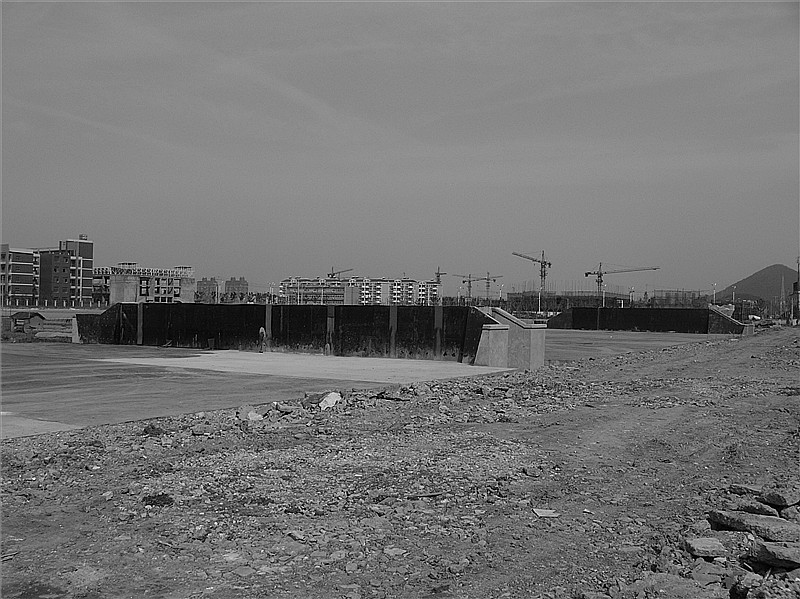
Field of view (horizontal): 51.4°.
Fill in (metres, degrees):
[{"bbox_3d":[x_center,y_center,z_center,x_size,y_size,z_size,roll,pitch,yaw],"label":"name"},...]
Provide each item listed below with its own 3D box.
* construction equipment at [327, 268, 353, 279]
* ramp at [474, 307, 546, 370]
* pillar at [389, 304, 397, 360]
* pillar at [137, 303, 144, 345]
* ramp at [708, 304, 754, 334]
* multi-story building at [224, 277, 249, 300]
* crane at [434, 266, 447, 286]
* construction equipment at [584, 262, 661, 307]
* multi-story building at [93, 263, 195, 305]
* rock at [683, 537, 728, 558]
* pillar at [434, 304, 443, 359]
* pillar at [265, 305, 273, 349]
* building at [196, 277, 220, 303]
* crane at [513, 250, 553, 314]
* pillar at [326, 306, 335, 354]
[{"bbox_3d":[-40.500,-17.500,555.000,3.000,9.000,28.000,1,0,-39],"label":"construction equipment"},{"bbox_3d":[4.914,1.683,37.315,3.440,2.650,1.960,0,-1,33],"label":"ramp"},{"bbox_3d":[-0.411,1.677,42.940,0.370,2.650,0.300,0,-1,33],"label":"pillar"},{"bbox_3d":[-18.700,1.740,60.000,0.400,3.030,0.270,0,0,35],"label":"pillar"},{"bbox_3d":[40.350,2.500,101.400,4.700,3.400,2.500,0,0,41],"label":"ramp"},{"bbox_3d":[-168.044,-7.303,856.577,23.500,30.900,14.000,1,0,-11],"label":"multi-story building"},{"bbox_3d":[28.000,-9.200,570.000,4.500,28.000,34.000,1,0,10],"label":"crane"},{"bbox_3d":[114.500,-6.300,429.000,3.000,26.500,46.000,1,0,-40],"label":"construction equipment"},{"bbox_3d":[-94.000,-4.900,306.000,31.000,17.000,18.000,1,0,-37],"label":"multi-story building"},{"bbox_3d":[2.130,1.720,5.800,0.250,0.090,0.270,1,0,0],"label":"rock"},{"bbox_3d":[1.891,1.688,41.484,0.370,2.650,0.300,0,-1,33],"label":"pillar"},{"bbox_3d":[-7.551,1.646,47.476,0.370,2.650,0.300,0,-1,33],"label":"pillar"},{"bbox_3d":[-197.711,-7.336,856.574,23.000,30.400,14.000,1,0,-13],"label":"building"},{"bbox_3d":[53.877,-7.433,334.964,3.500,26.800,59.000,0,-1,24],"label":"crane"},{"bbox_3d":[-3.809,1.662,45.048,0.370,2.650,0.300,0,-1,33],"label":"pillar"}]

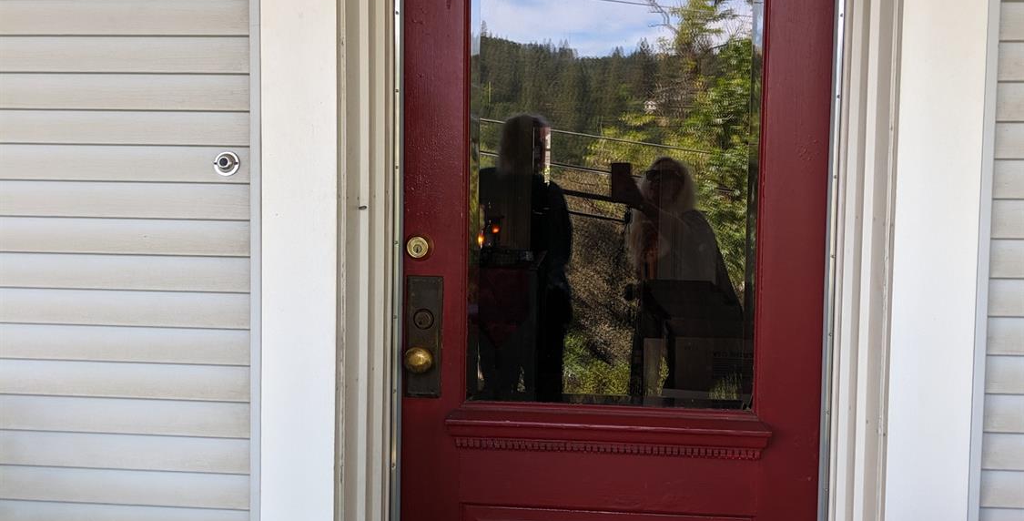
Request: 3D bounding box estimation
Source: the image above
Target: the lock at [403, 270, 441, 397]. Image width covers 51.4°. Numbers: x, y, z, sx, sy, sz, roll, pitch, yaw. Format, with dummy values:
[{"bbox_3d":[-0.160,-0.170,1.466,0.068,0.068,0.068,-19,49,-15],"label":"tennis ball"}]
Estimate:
[{"bbox_3d":[-0.185,0.161,2.157,0.075,0.250,0.070,1,3,5],"label":"lock"}]

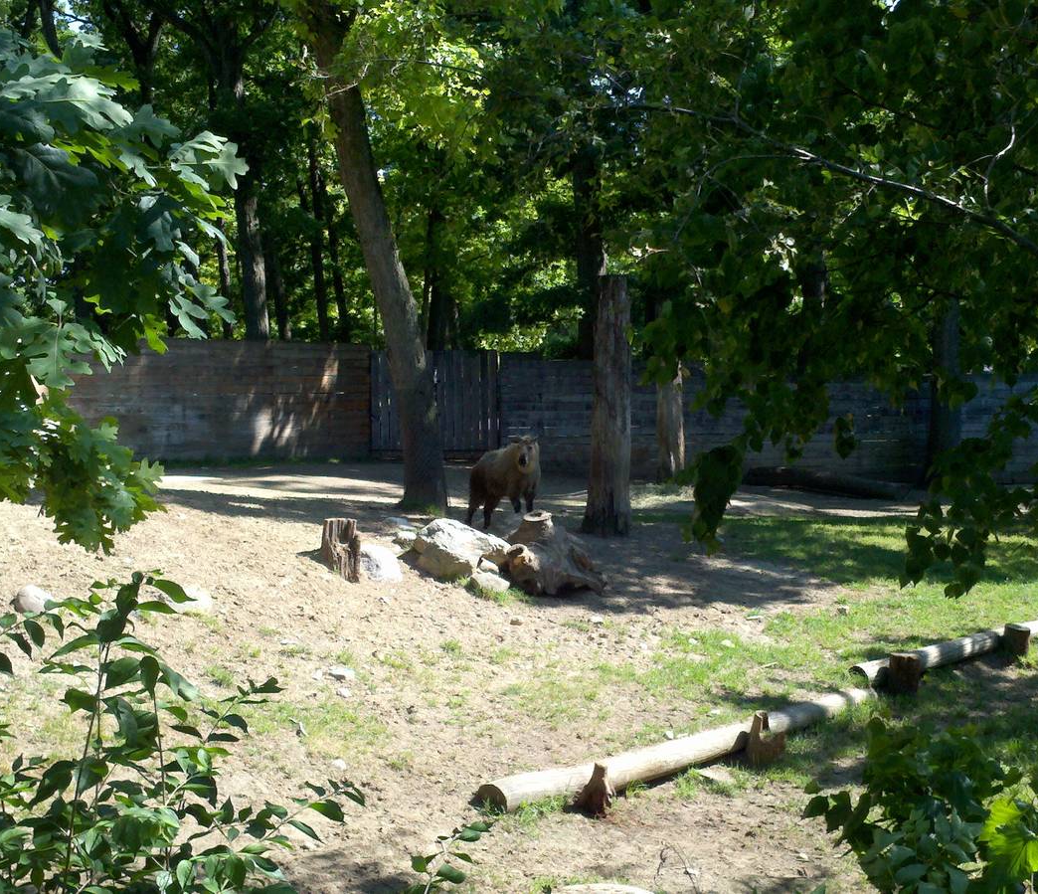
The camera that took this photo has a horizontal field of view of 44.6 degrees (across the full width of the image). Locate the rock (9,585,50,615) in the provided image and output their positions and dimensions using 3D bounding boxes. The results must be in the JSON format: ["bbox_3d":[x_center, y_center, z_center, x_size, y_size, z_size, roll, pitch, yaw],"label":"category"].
[{"bbox_3d":[-4.936,1.547,12.800,0.420,0.270,0.360,0,4,0],"label":"rock"}]

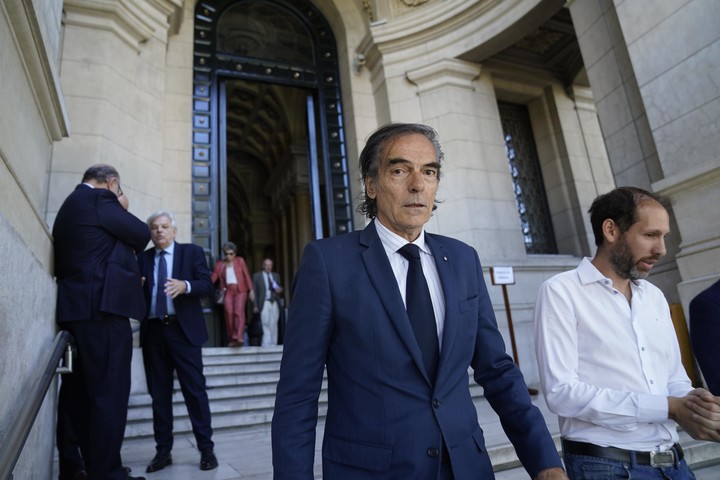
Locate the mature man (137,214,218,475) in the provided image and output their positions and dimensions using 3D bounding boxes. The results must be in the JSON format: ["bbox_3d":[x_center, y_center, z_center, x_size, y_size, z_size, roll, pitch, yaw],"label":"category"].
[{"bbox_3d":[-1.242,0.620,3.250,0.580,1.700,0.420,-6,-16,3],"label":"mature man"}]

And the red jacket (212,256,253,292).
[{"bbox_3d":[-2.021,0.543,7.550,0.640,0.560,0.320,0,-17,-16],"label":"red jacket"}]

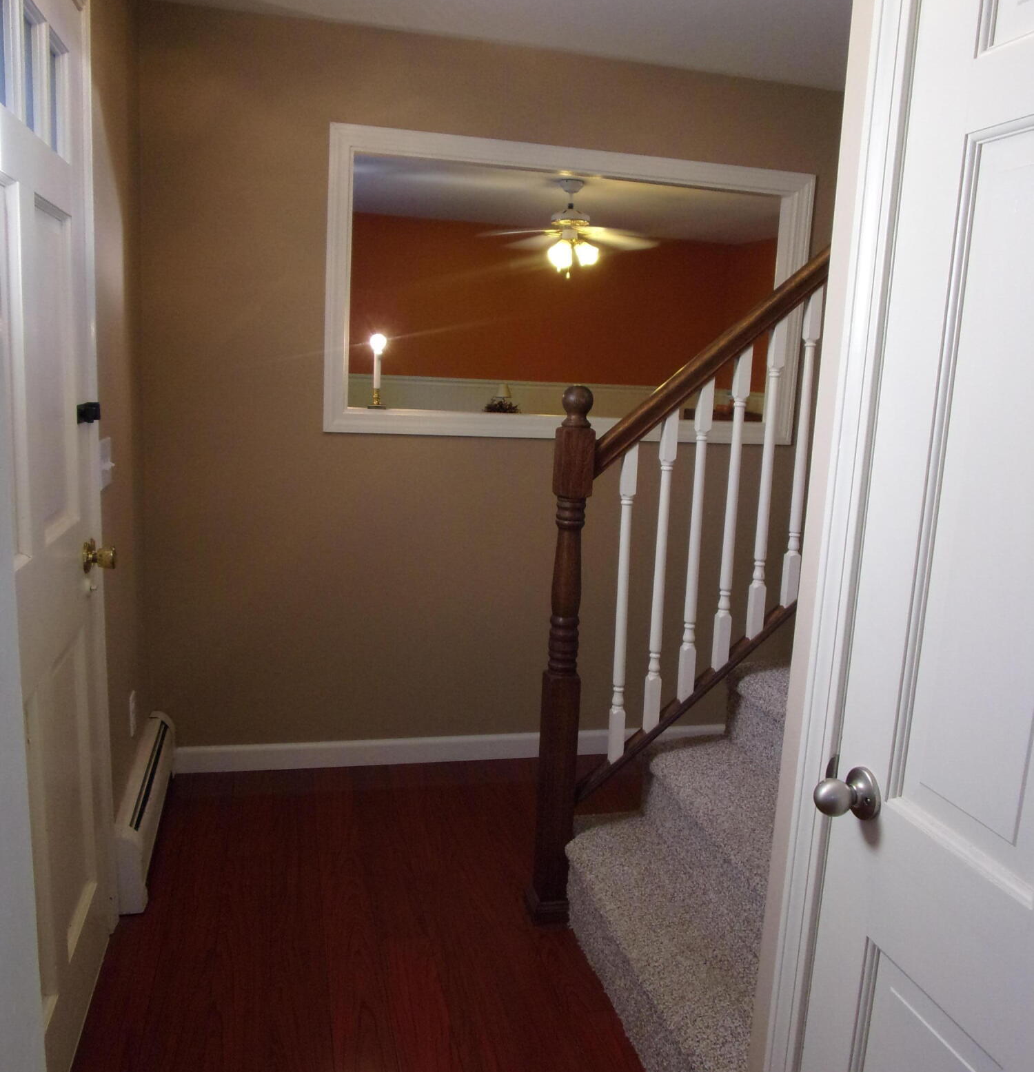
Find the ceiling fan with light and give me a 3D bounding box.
[{"bbox_3d":[0.291,-1.658,5.143,1.050,0.490,1.050,0,10,-14],"label":"ceiling fan with light"}]

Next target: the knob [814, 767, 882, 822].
[{"bbox_3d":[0.399,0.321,1.180,0.066,0.066,0.066,0,10,-14],"label":"knob"}]

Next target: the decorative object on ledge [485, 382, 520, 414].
[{"bbox_3d":[-0.048,-0.479,3.321,0.130,0.108,0.115,0,10,-14],"label":"decorative object on ledge"}]

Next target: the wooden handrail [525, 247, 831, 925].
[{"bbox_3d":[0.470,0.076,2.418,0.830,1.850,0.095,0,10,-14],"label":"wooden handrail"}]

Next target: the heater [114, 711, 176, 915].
[{"bbox_3d":[-1.073,0.770,2.776,0.080,0.220,0.820,0,10,-14],"label":"heater"}]

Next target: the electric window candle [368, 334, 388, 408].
[{"bbox_3d":[-0.467,-0.548,3.194,0.062,0.248,0.062,0,10,-14],"label":"electric window candle"}]

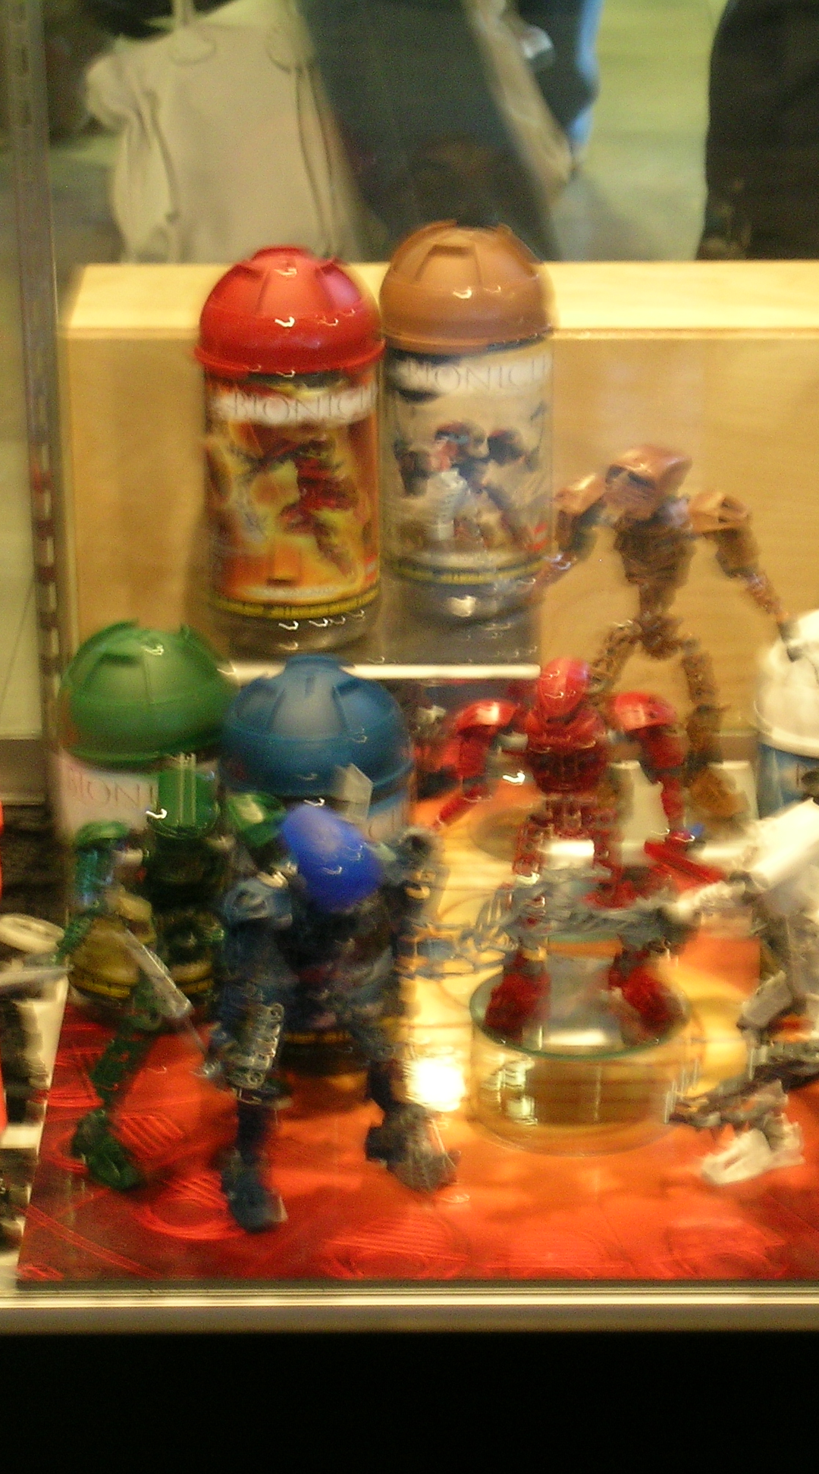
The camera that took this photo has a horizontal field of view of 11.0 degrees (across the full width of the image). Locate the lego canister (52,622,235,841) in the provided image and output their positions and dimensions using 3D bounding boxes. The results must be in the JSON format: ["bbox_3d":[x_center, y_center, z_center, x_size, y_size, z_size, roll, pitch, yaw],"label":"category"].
[{"bbox_3d":[-0.127,0.032,2.039,0.084,0.187,0.084,0,25,1],"label":"lego canister"}]

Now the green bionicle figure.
[{"bbox_3d":[-0.107,0.098,1.904,0.105,0.180,0.098,-9,26,-19],"label":"green bionicle figure"}]

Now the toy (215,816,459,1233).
[{"bbox_3d":[-0.033,0.114,1.868,0.108,0.180,0.090,-7,25,-15],"label":"toy"}]

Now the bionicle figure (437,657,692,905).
[{"bbox_3d":[0.071,0.043,1.911,0.117,0.172,0.085,0,25,1],"label":"bionicle figure"}]

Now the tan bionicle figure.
[{"bbox_3d":[0.126,-0.052,2.112,0.122,0.188,0.075,-1,25,-2],"label":"tan bionicle figure"}]

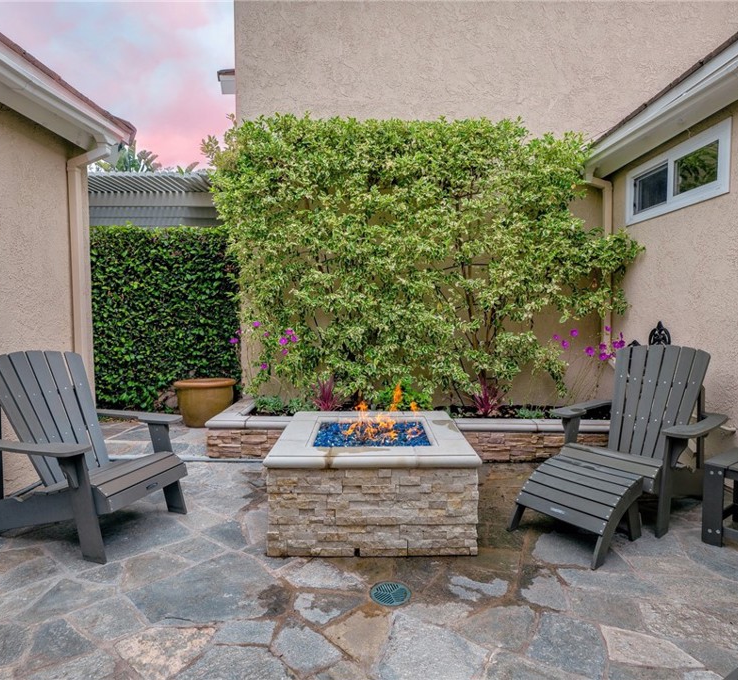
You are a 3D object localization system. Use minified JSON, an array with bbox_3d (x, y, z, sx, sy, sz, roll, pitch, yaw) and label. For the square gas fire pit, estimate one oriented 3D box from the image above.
[{"bbox_3d":[0.024,0.776,2.667,1.041,0.488,1.035,0,4,0],"label":"square gas fire pit"}]

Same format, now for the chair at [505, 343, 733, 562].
[{"bbox_3d":[1.511,0.538,2.714,1.559,0.964,0.750,-3,5,-38],"label":"chair"}]

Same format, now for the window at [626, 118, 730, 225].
[{"bbox_3d":[2.473,-1.301,3.704,0.071,0.500,1.232,0,4,0],"label":"window"}]

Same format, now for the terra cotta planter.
[{"bbox_3d":[-1.684,0.627,4.740,0.643,0.440,0.643,0,4,0],"label":"terra cotta planter"}]

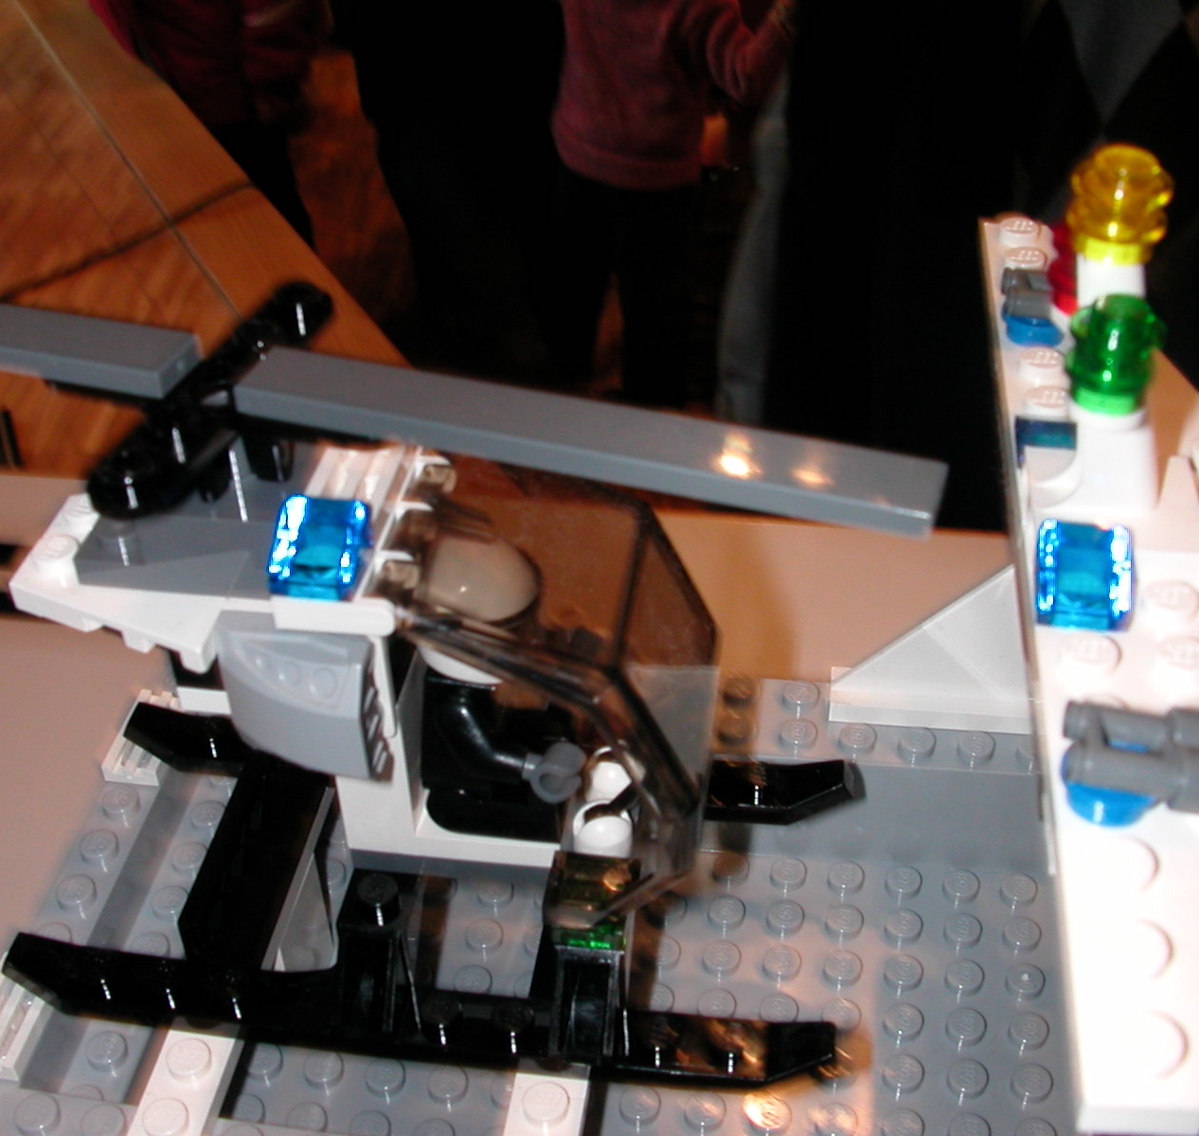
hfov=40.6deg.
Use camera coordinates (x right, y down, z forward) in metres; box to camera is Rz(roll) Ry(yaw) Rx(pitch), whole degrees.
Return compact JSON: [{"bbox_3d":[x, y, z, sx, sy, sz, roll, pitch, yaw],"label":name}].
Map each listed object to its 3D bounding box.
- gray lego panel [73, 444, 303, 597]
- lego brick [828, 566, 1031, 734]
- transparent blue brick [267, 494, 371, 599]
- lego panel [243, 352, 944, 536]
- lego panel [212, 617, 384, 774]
[{"bbox_3d":[-0.040,-0.004,0.168,0.024,0.005,0.016,4,38,7],"label":"gray lego panel"},{"bbox_3d":[0.047,0.008,0.215,0.032,0.029,0.008,4,38,7],"label":"lego brick"},{"bbox_3d":[-0.026,-0.001,0.152,0.008,0.006,0.008,4,38,7],"label":"transparent blue brick"},{"bbox_3d":[-0.002,-0.012,0.144,0.064,0.003,0.008,11,39,14],"label":"lego panel"},{"bbox_3d":[-0.030,0.015,0.162,0.016,0.018,0.009,4,38,7],"label":"lego panel"}]

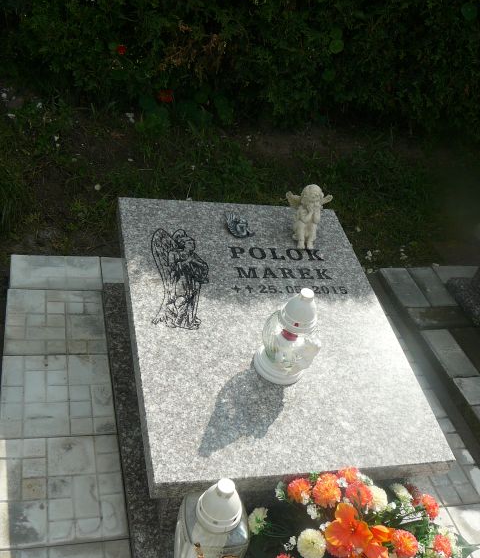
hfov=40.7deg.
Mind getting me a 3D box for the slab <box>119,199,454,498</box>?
[{"bbox_3d":[0.057,0.097,1.531,0.622,0.048,0.821,1,44,-18],"label":"slab"}]

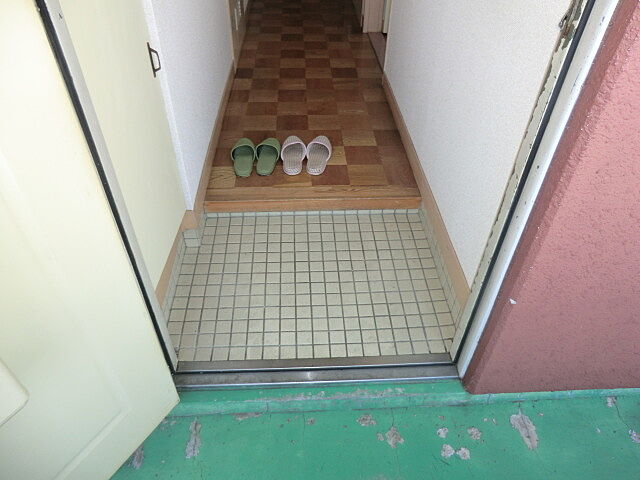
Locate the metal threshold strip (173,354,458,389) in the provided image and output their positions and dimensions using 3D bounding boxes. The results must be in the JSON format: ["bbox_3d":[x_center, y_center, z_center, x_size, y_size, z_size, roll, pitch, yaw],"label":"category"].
[{"bbox_3d":[-0.011,0.376,1.286,0.815,0.025,0.077,-1,43,-3],"label":"metal threshold strip"}]

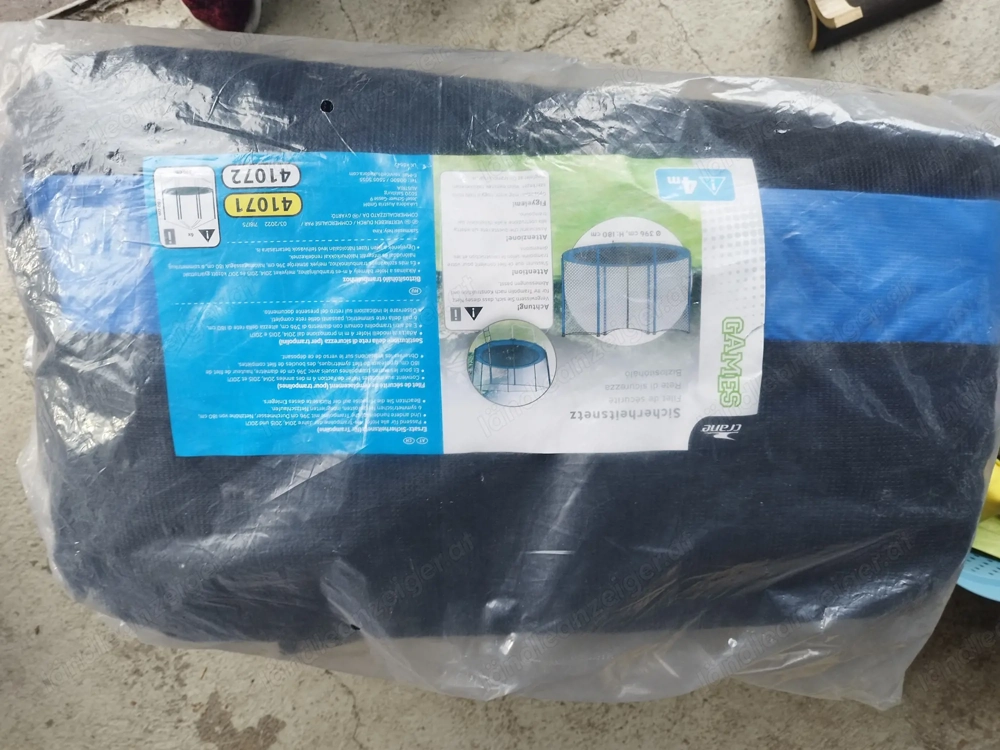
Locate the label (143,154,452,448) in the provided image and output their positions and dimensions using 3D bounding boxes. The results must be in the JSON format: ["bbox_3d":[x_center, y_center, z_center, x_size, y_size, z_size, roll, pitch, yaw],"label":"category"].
[{"bbox_3d":[-0.142,-0.045,0.490,0.197,0.012,0.211,-2,99,0],"label":"label"}]

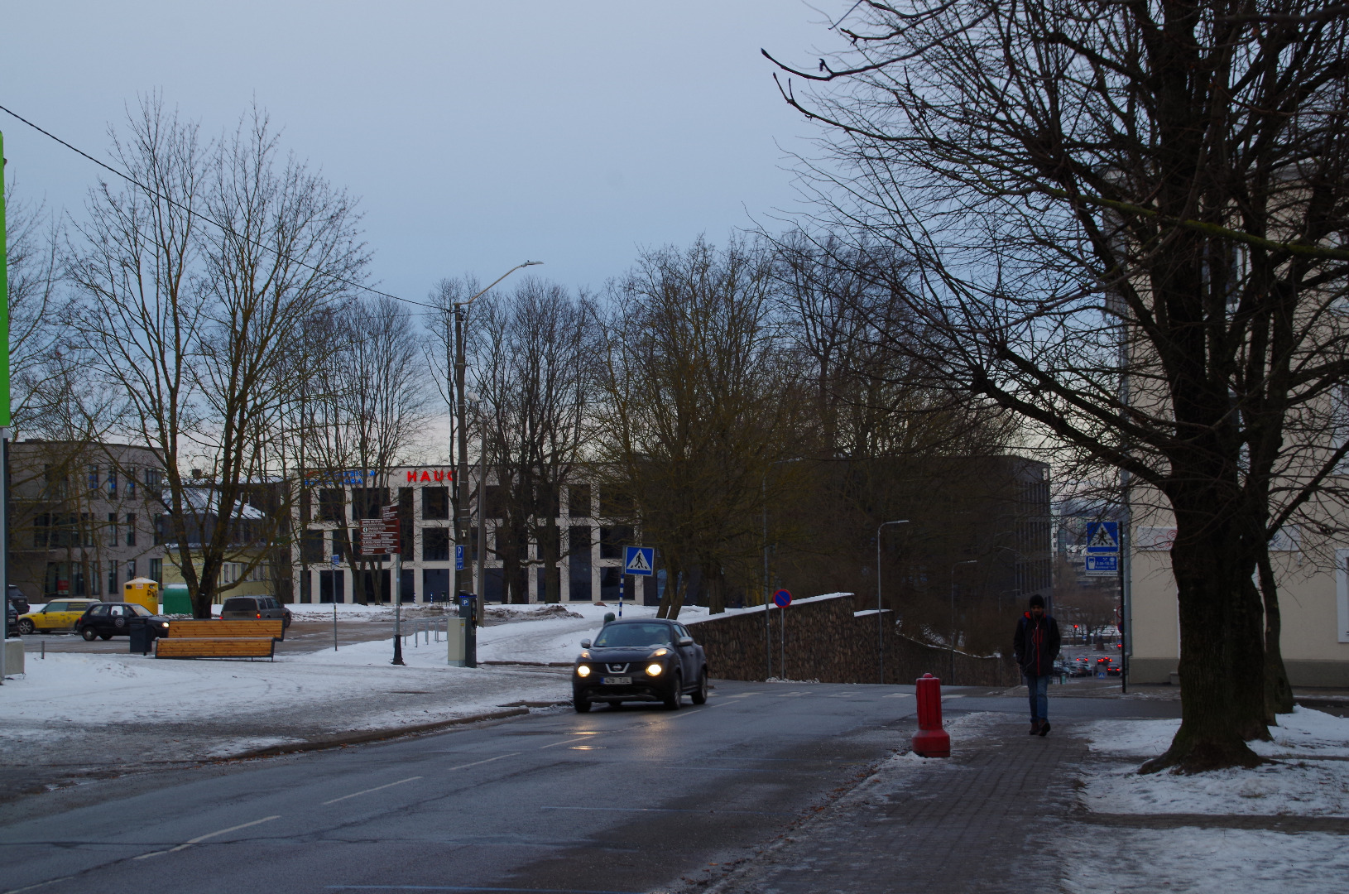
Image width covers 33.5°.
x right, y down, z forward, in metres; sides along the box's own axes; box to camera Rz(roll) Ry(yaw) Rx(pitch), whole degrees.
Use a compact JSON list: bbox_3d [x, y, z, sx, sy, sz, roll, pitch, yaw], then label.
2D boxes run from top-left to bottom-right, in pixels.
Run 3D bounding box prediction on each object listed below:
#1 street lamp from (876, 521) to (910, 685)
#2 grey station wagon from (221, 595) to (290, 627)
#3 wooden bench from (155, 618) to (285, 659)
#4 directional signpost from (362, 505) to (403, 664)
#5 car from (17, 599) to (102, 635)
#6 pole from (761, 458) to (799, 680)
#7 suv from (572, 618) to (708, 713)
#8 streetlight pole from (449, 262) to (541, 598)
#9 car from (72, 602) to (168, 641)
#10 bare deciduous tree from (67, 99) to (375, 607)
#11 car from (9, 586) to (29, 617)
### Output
[{"bbox_3d":[9.155,6.501,93.500,1.400,6.950,0.350,-1,-2,14],"label":"street lamp"},{"bbox_3d":[-17.978,7.107,96.530,1.740,1.520,4.500,-1,-2,8],"label":"grey station wagon"},{"bbox_3d":[-11.205,4.716,55.220,2.950,1.020,0.850,-1,-2,7],"label":"wooden bench"},{"bbox_3d":[-6.853,3.249,52.874,1.050,3.780,0.500,-1,-2,2],"label":"directional signpost"},{"bbox_3d":[-24.953,6.925,91.528,3.750,1.430,1.690,-1,-2,15],"label":"car"},{"bbox_3d":[3.418,3.869,71.000,1.400,7.000,0.350,-1,-2,14],"label":"pole"},{"bbox_3d":[-0.550,3.674,38.431,1.780,1.570,4.130,-1,-4,10],"label":"suv"},{"bbox_3d":[-4.299,0.381,54.000,2.300,9.650,0.400,-1,-2,13],"label":"streetlight pole"},{"bbox_3d":[-21.623,6.872,88.028,3.700,1.430,1.585,-1,-2,15],"label":"car"},{"bbox_3d":[-12.333,-1.906,61.000,8.100,15.200,8.000,-1,-2,0],"label":"bare deciduous tree"},{"bbox_3d":[-33.362,7.479,107.628,4.600,1.680,1.850,-1,-2,15],"label":"car"}]

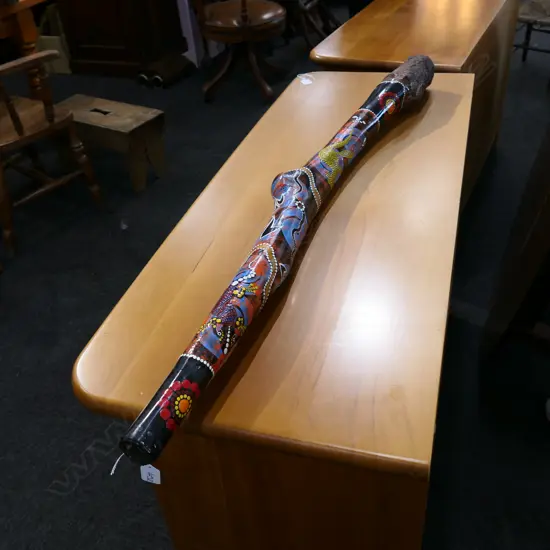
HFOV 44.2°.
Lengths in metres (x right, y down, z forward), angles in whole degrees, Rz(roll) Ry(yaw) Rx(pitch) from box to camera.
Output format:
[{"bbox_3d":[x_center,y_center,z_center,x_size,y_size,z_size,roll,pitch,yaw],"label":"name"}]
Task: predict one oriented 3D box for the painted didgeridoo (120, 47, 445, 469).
[{"bbox_3d":[0.117,-0.213,1.472,0.131,0.117,1.621,10,35,22],"label":"painted didgeridoo"}]

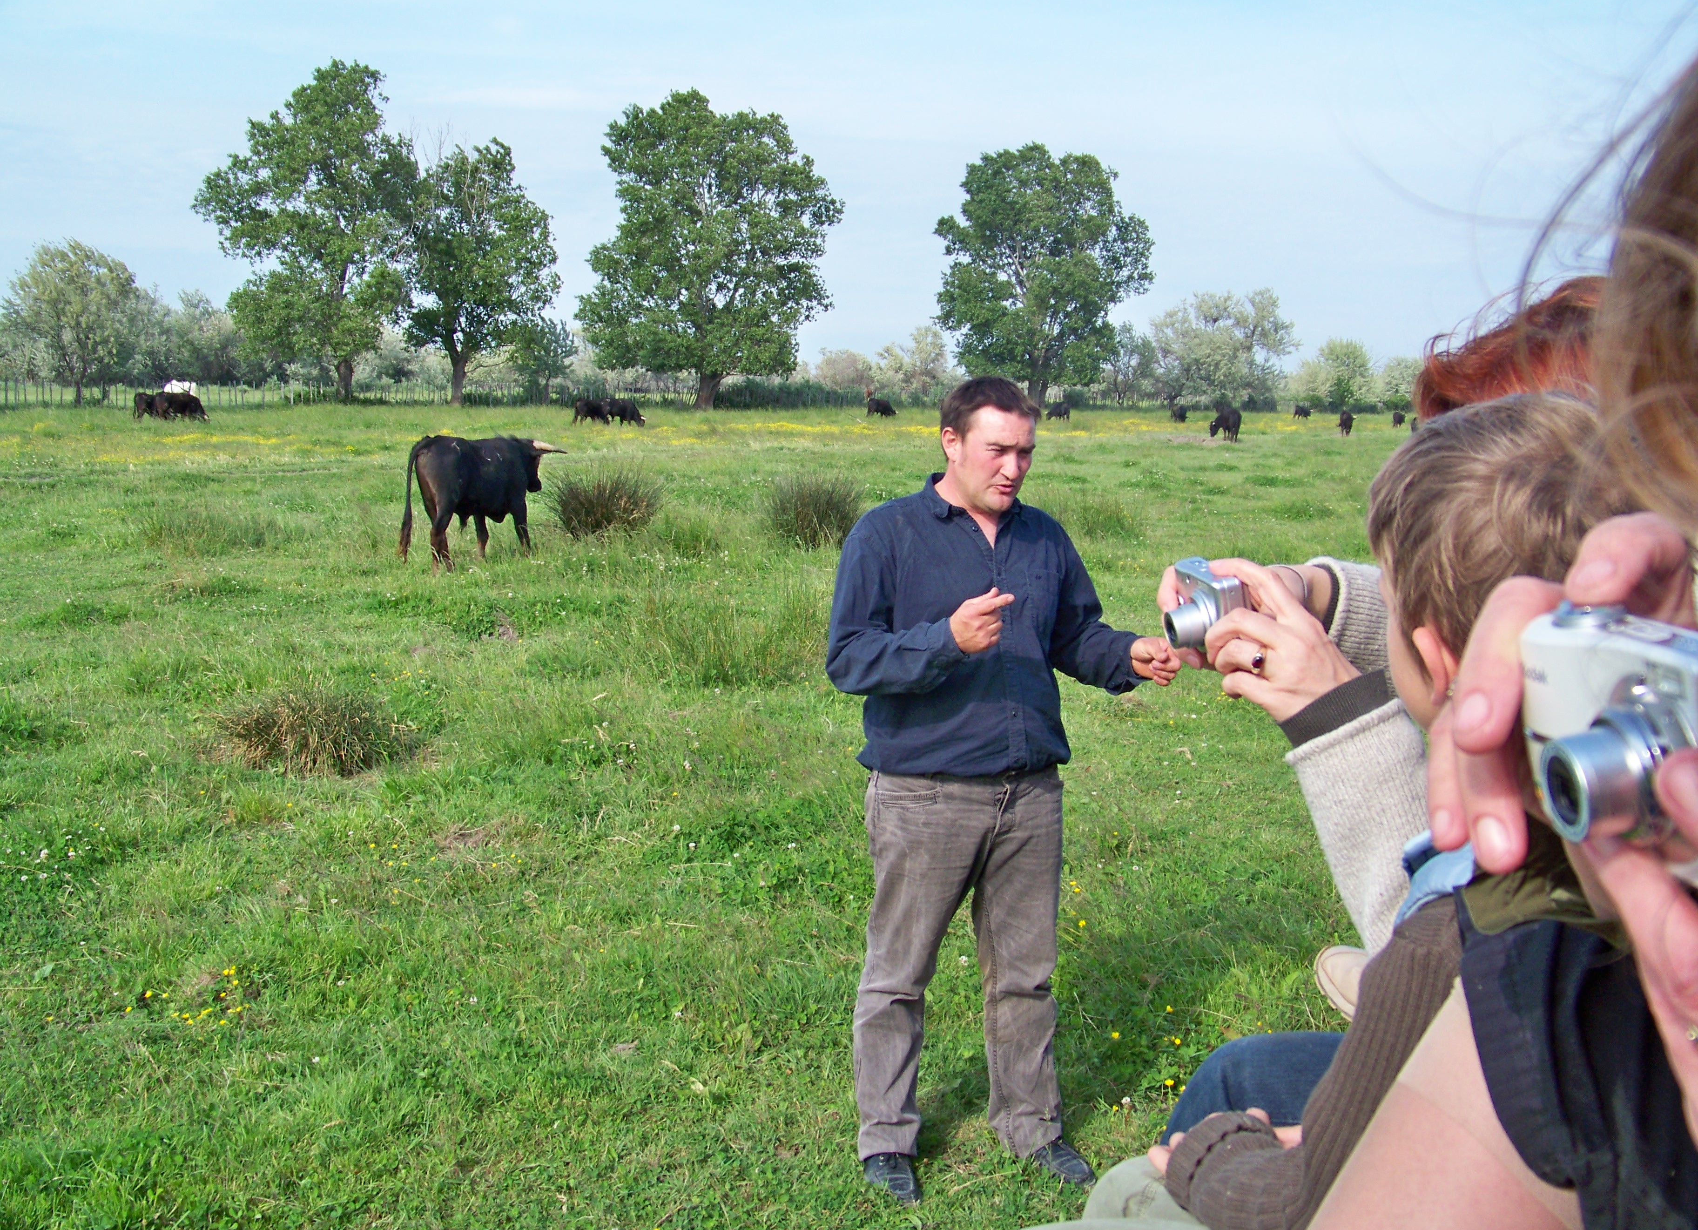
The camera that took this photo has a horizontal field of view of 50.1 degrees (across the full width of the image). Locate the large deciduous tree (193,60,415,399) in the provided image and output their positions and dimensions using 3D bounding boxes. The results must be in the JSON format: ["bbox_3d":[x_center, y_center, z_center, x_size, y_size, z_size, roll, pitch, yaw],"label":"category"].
[{"bbox_3d":[-36.047,-25.347,120.000,14.210,22.720,13.910,1,7,0],"label":"large deciduous tree"}]

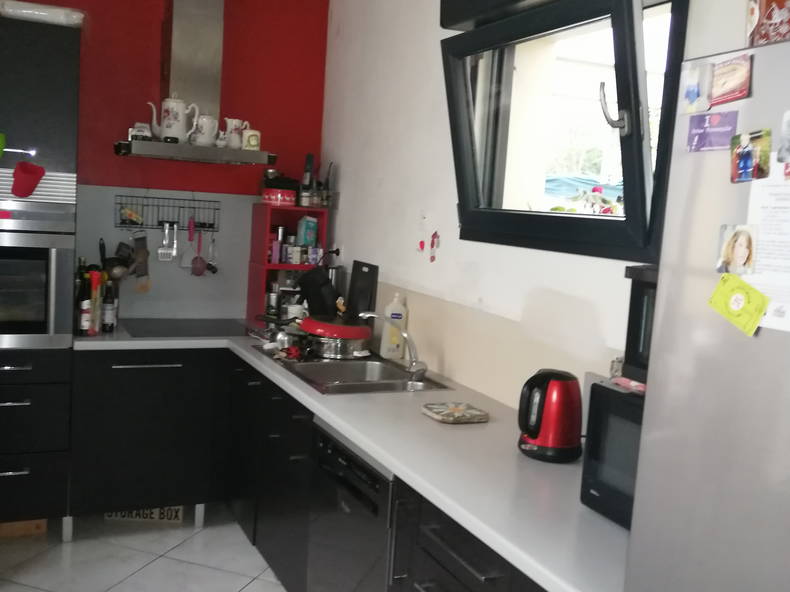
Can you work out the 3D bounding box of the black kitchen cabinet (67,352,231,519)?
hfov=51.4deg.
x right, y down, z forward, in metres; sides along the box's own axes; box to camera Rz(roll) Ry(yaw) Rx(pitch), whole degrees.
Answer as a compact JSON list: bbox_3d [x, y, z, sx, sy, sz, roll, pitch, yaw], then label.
[{"bbox_3d":[-1.187,0.532,3.817,0.620,0.700,0.600,1,7,-26],"label":"black kitchen cabinet"}]

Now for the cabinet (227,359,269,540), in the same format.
[{"bbox_3d":[-0.369,0.621,3.562,0.590,0.700,0.520,1,7,-26],"label":"cabinet"}]

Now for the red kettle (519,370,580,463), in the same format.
[{"bbox_3d":[0.437,0.319,2.255,0.200,0.238,0.170,1,7,-30],"label":"red kettle"}]

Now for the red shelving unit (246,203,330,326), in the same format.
[{"bbox_3d":[-0.548,-0.146,4.135,0.305,0.597,0.300,1,7,-26],"label":"red shelving unit"}]

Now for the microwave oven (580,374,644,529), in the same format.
[{"bbox_3d":[0.677,0.359,1.748,0.350,0.300,0.470,1,7,-26],"label":"microwave oven"}]

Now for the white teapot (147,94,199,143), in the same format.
[{"bbox_3d":[-0.977,-0.779,3.612,0.222,0.206,0.125,1,7,-28],"label":"white teapot"}]

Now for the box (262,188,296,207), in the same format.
[{"bbox_3d":[-0.571,-0.485,4.051,0.168,0.072,0.120,3,7,-14],"label":"box"}]

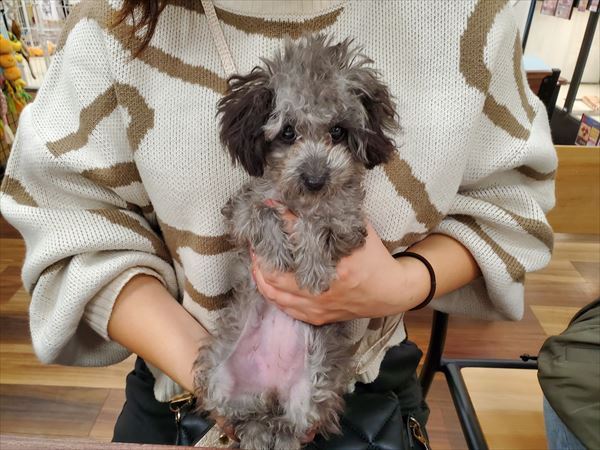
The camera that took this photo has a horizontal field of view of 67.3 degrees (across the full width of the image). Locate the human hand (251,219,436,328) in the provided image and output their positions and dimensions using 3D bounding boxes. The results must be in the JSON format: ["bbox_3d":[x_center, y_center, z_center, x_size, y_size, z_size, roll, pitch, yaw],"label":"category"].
[{"bbox_3d":[0.041,0.042,0.450,0.170,0.112,0.090,-3,3,-6],"label":"human hand"}]

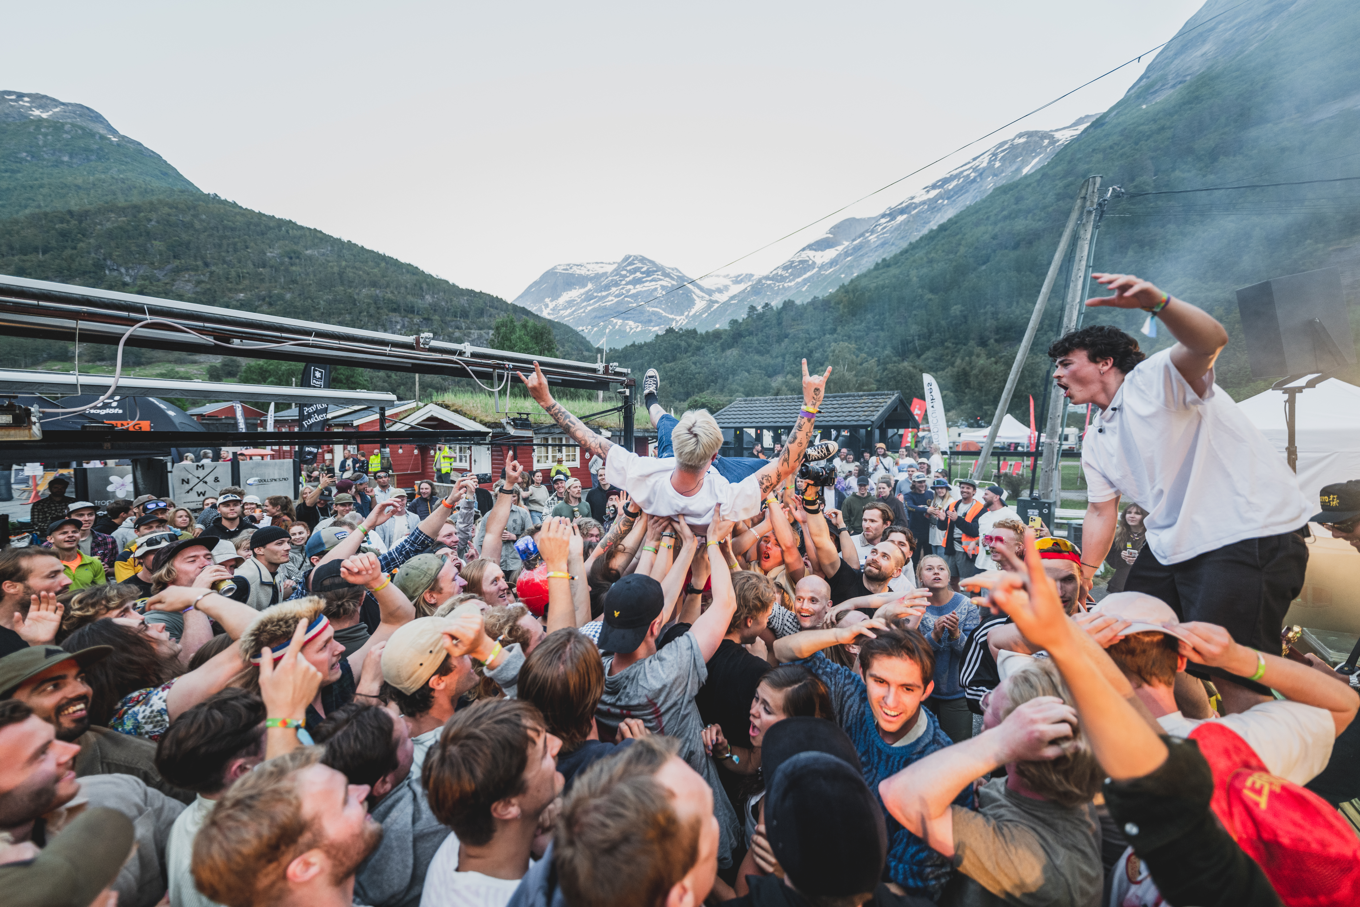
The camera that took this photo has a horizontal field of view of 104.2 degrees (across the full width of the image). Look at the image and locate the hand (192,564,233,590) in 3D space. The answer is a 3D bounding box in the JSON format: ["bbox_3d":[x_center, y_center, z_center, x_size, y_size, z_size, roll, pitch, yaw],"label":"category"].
[{"bbox_3d":[-1.854,0.489,2.100,0.130,0.080,0.090,-31,-23,-27],"label":"hand"}]

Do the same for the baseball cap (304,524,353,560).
[{"bbox_3d":[-1.577,0.406,2.420,0.260,0.140,0.180,-12,0,6],"label":"baseball cap"}]

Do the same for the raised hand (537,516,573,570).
[{"bbox_3d":[-0.349,0.251,1.480,0.090,0.155,0.080,-1,-9,6],"label":"raised hand"}]

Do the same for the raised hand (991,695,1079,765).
[{"bbox_3d":[0.676,0.523,1.000,0.150,0.085,0.105,-16,51,-24],"label":"raised hand"}]

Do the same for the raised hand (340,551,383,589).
[{"bbox_3d":[-0.902,0.333,1.500,0.100,0.100,0.085,-4,-6,-21],"label":"raised hand"}]

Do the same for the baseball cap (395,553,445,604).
[{"bbox_3d":[-0.938,0.447,1.880,0.145,0.220,0.180,39,-3,-9],"label":"baseball cap"}]

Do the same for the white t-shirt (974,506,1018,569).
[{"bbox_3d":[3.417,0.910,5.700,0.310,0.700,0.460,0,0,-23],"label":"white t-shirt"}]

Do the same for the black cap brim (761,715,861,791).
[{"bbox_3d":[0.237,0.535,0.940,0.185,0.120,0.190,0,25,0],"label":"black cap brim"}]

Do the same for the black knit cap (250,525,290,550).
[{"bbox_3d":[-2.539,0.520,3.280,0.215,0.145,0.185,-15,3,-14],"label":"black knit cap"}]

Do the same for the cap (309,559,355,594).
[{"bbox_3d":[-1.259,0.449,1.950,0.180,0.130,0.260,-2,6,-14],"label":"cap"}]

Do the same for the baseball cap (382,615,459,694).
[{"bbox_3d":[-0.672,0.526,1.420,0.250,0.140,0.180,-35,10,-24],"label":"baseball cap"}]

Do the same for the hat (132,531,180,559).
[{"bbox_3d":[-3.376,0.591,3.420,0.275,0.130,0.250,-8,6,16],"label":"hat"}]

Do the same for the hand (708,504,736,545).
[{"bbox_3d":[0.150,0.250,1.870,0.100,0.150,0.090,2,-7,32],"label":"hand"}]

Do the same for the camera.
[{"bbox_3d":[0.608,0.098,2.330,0.180,0.115,0.140,-1,3,-22],"label":"camera"}]

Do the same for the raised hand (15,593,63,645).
[{"bbox_3d":[-2.131,0.550,1.760,0.070,0.160,0.110,11,8,39],"label":"raised hand"}]

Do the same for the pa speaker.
[{"bbox_3d":[4.526,-0.936,3.900,0.377,0.680,0.339,-9,-3,17],"label":"pa speaker"}]

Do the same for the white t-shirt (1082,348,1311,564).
[{"bbox_3d":[1.667,0.005,1.720,0.360,0.670,0.520,-29,-7,-12],"label":"white t-shirt"}]

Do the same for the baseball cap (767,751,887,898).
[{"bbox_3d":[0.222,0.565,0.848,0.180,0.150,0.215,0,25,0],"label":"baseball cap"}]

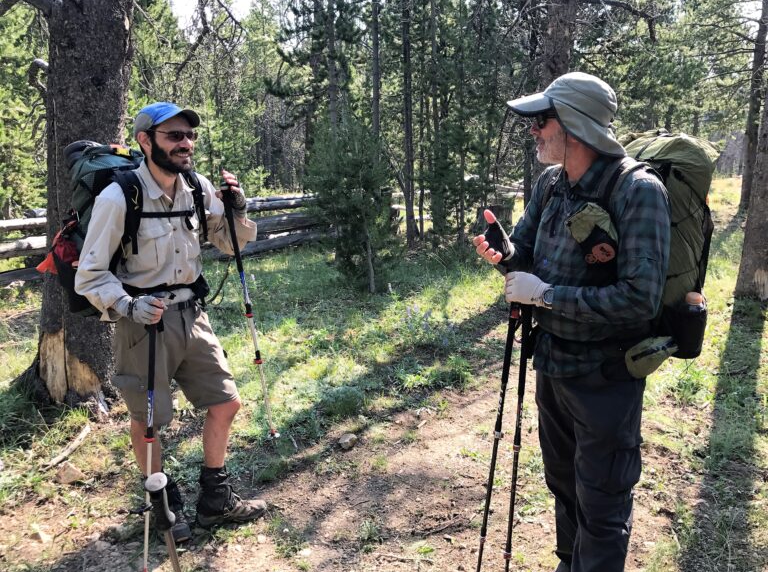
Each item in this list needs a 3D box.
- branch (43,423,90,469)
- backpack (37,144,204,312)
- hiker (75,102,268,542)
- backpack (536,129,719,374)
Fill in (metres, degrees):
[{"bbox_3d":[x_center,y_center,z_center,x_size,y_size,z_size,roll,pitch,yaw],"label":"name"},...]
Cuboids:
[{"bbox_3d":[-1.830,0.891,3.581,0.100,0.060,0.600,-1,10,-3],"label":"branch"},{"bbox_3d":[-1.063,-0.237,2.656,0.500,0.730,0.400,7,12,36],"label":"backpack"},{"bbox_3d":[-0.835,0.174,2.594,0.520,1.800,0.620,7,12,36],"label":"hiker"},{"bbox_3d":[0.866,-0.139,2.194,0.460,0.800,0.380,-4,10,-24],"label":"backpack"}]

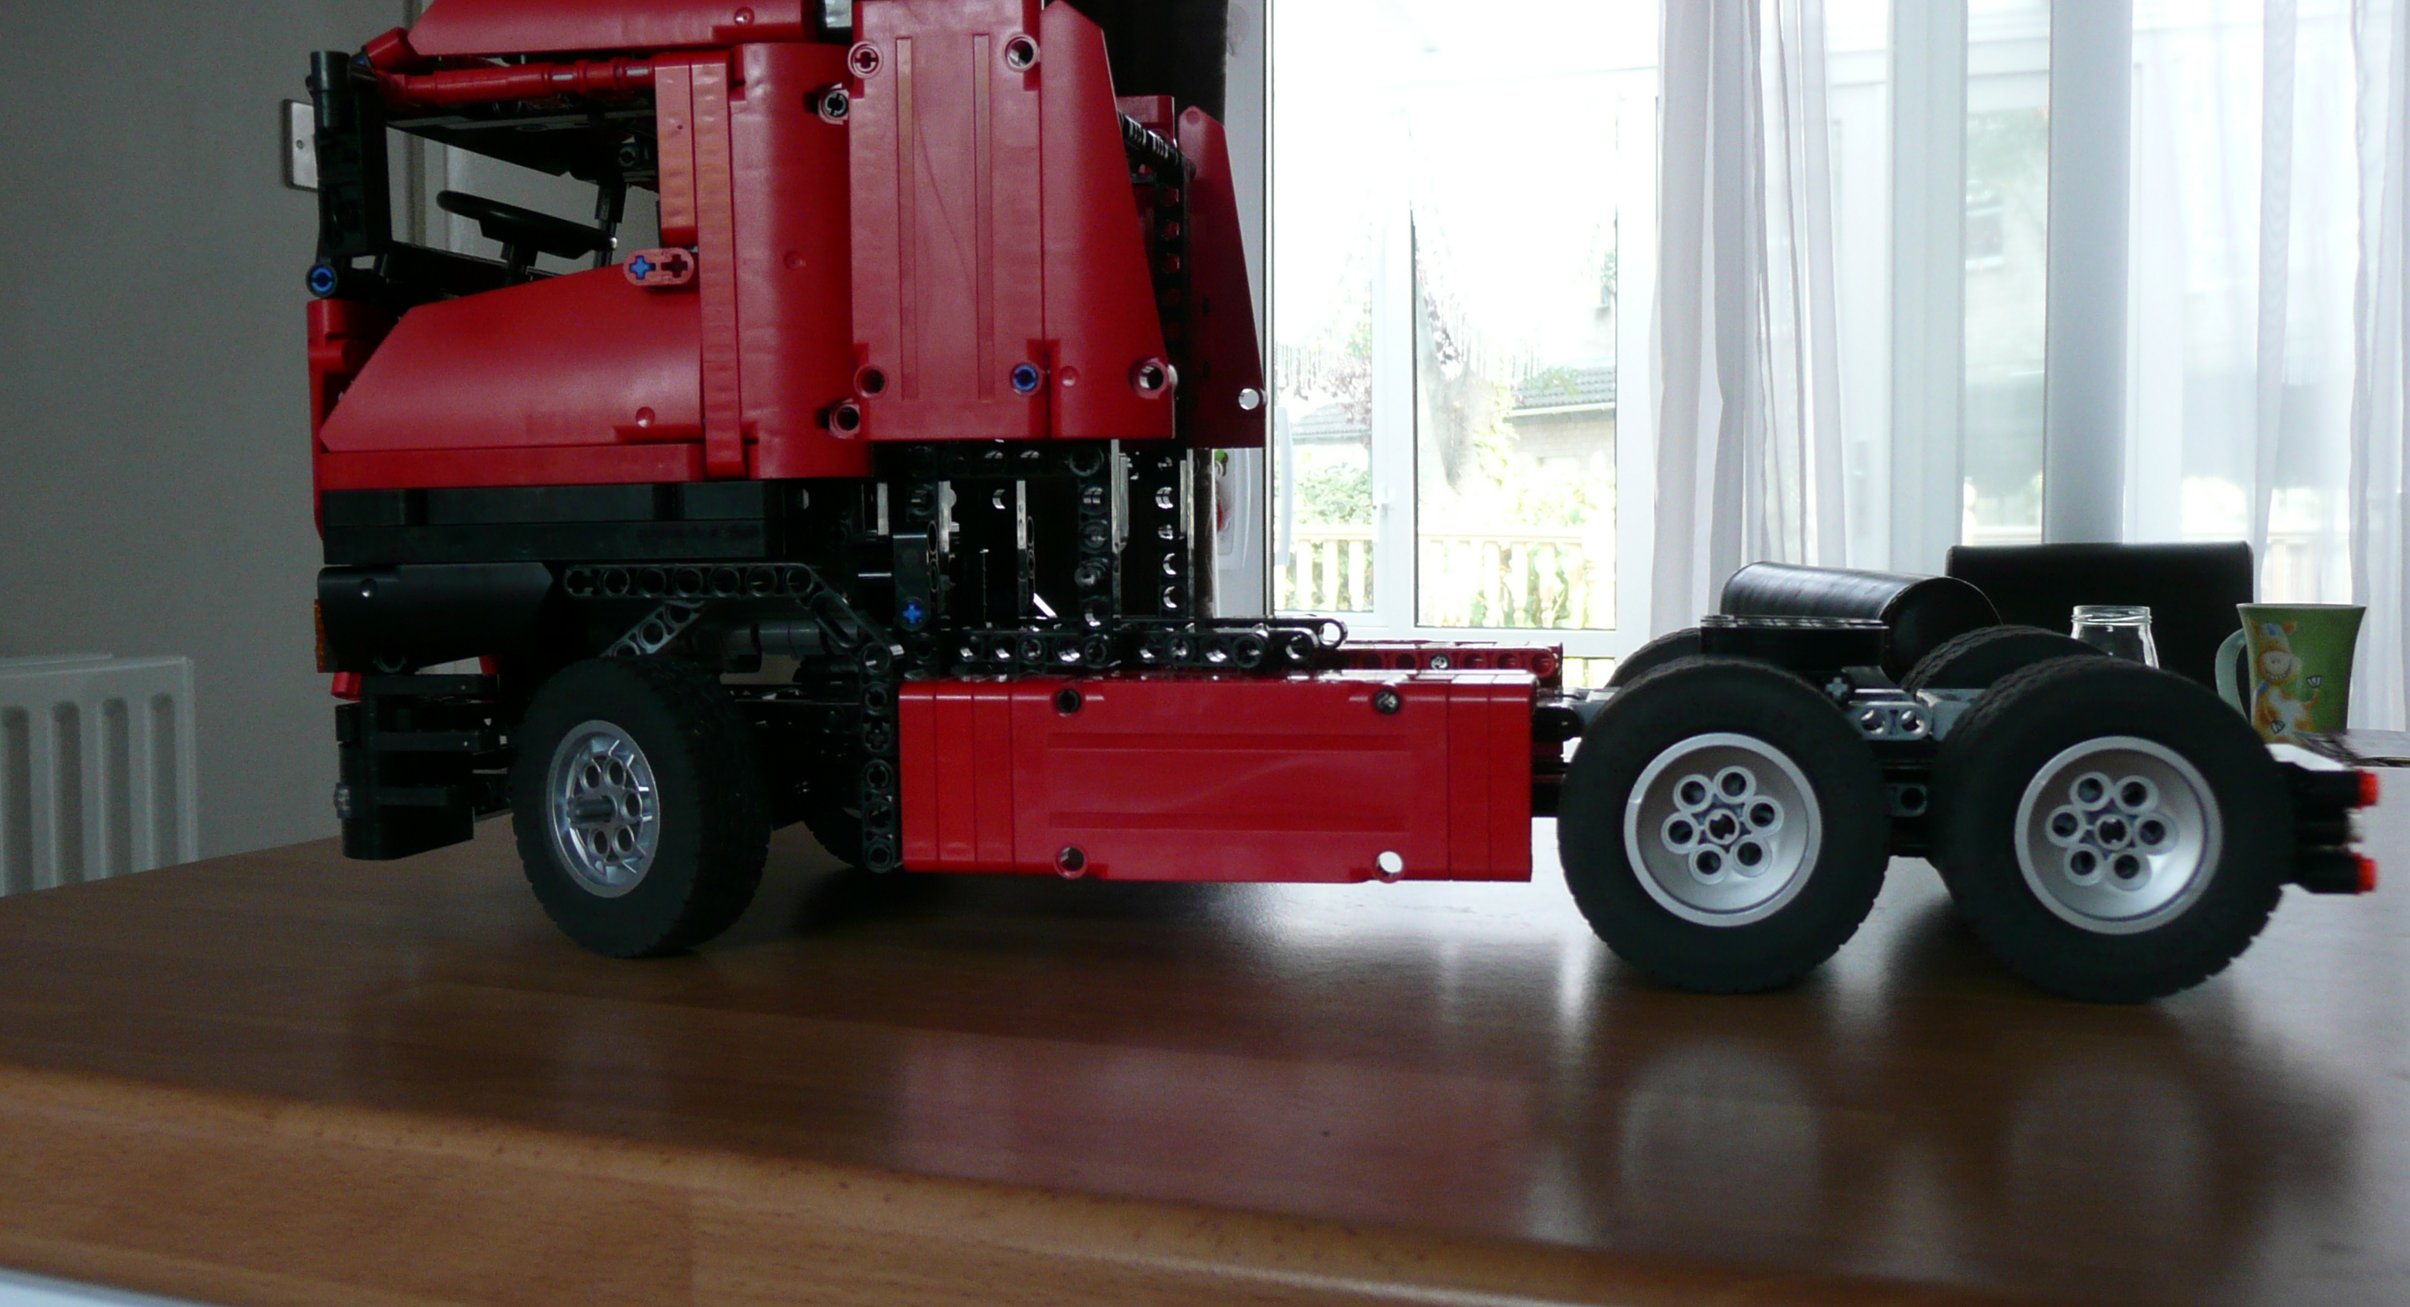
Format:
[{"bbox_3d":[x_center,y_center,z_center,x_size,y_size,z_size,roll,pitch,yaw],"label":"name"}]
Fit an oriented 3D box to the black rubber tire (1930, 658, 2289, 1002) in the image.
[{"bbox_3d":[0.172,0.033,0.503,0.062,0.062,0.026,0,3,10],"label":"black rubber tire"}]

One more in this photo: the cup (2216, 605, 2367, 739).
[{"bbox_3d":[0.800,0.015,1.950,0.108,0.103,0.090,1,3,22],"label":"cup"}]

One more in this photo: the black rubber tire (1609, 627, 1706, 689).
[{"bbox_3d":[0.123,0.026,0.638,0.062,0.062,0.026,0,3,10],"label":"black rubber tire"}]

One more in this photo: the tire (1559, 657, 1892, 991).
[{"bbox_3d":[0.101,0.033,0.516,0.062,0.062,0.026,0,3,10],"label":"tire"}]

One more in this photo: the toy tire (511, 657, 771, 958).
[{"bbox_3d":[-0.119,0.032,0.556,0.062,0.062,0.021,2,4,39],"label":"toy tire"}]

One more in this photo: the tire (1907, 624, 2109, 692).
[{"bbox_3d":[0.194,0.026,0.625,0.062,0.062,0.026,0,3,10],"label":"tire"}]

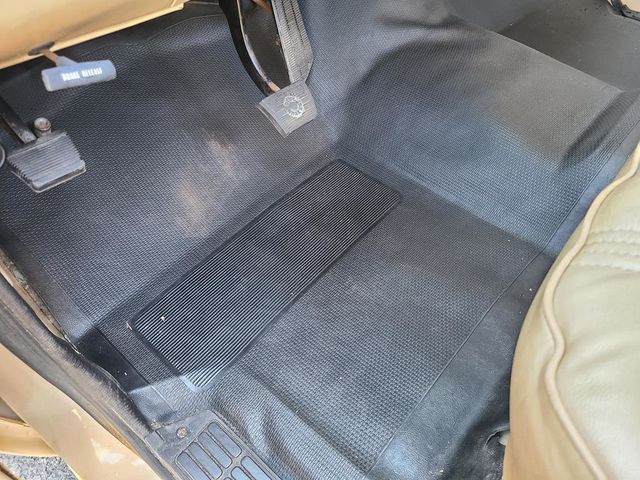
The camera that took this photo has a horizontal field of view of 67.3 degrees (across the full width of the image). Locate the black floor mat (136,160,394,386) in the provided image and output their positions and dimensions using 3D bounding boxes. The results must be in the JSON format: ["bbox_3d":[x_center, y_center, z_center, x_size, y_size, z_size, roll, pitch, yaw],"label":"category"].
[{"bbox_3d":[-0.066,0.022,0.830,0.165,0.012,0.509,33,57,27],"label":"black floor mat"}]

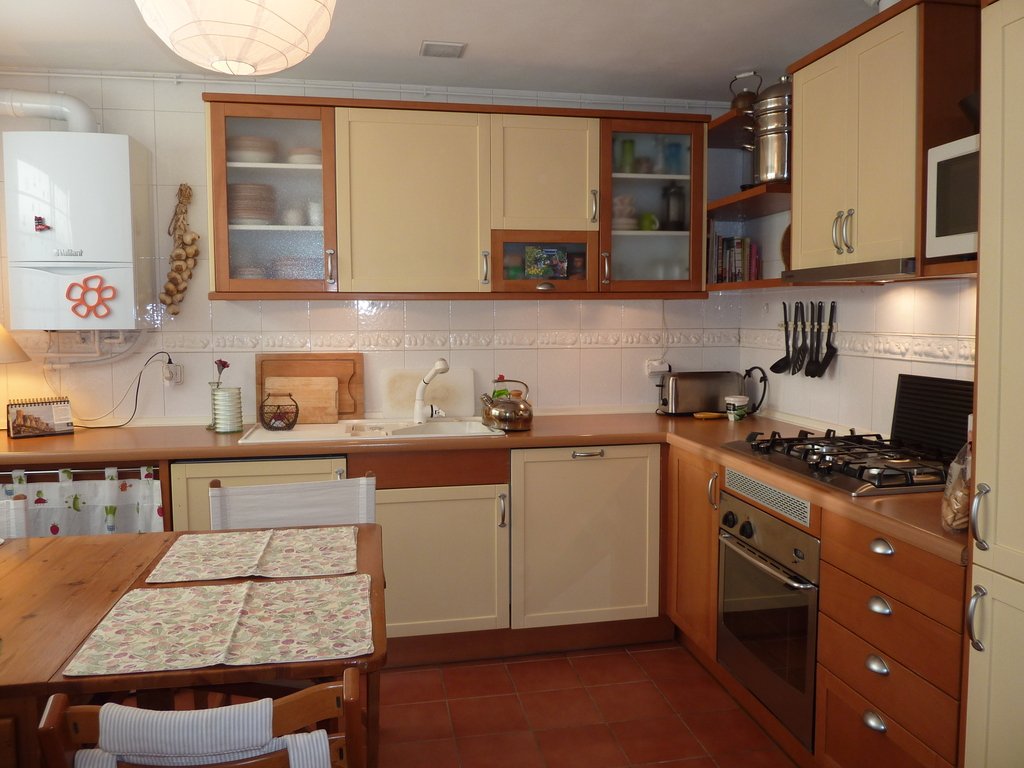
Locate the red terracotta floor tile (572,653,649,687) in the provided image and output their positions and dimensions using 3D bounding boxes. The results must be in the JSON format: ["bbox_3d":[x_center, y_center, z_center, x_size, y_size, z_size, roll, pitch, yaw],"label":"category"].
[{"bbox_3d":[0.362,1.087,2.800,0.245,0.012,0.245,-1,4,-10],"label":"red terracotta floor tile"}]

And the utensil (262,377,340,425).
[{"bbox_3d":[-0.882,0.071,3.108,0.310,0.200,0.018,-1,-9,-6],"label":"utensil"}]

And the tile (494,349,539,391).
[{"bbox_3d":[0.022,-0.018,3.404,0.200,0.284,0.012,-1,4,-10],"label":"tile"}]

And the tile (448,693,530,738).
[{"bbox_3d":[-0.080,1.108,2.457,0.243,0.010,0.243,-1,5,-10],"label":"tile"}]

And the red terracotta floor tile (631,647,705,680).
[{"bbox_3d":[0.610,1.087,2.856,0.245,0.012,0.245,-1,4,-10],"label":"red terracotta floor tile"}]

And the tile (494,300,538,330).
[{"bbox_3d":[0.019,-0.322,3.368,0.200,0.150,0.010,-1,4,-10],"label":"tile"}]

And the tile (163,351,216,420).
[{"bbox_3d":[-1.367,0.009,3.139,0.200,0.285,0.010,-1,4,-10],"label":"tile"}]

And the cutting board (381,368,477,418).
[{"bbox_3d":[-0.367,0.042,3.291,0.405,0.222,0.020,-1,0,-10],"label":"cutting board"}]

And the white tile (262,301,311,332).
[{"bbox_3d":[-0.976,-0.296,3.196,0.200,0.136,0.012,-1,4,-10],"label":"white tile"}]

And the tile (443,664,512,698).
[{"bbox_3d":[-0.125,1.089,2.699,0.243,0.010,0.243,-1,5,-10],"label":"tile"}]

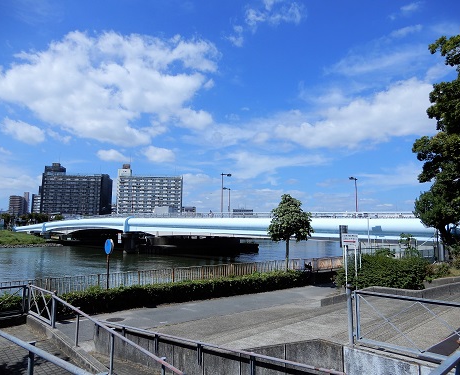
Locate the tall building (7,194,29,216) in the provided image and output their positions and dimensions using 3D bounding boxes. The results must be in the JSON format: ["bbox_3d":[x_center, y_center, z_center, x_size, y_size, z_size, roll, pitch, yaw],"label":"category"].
[{"bbox_3d":[-261.440,28.351,429.711,14.000,42.000,20.000,1,-6,-4],"label":"tall building"}]

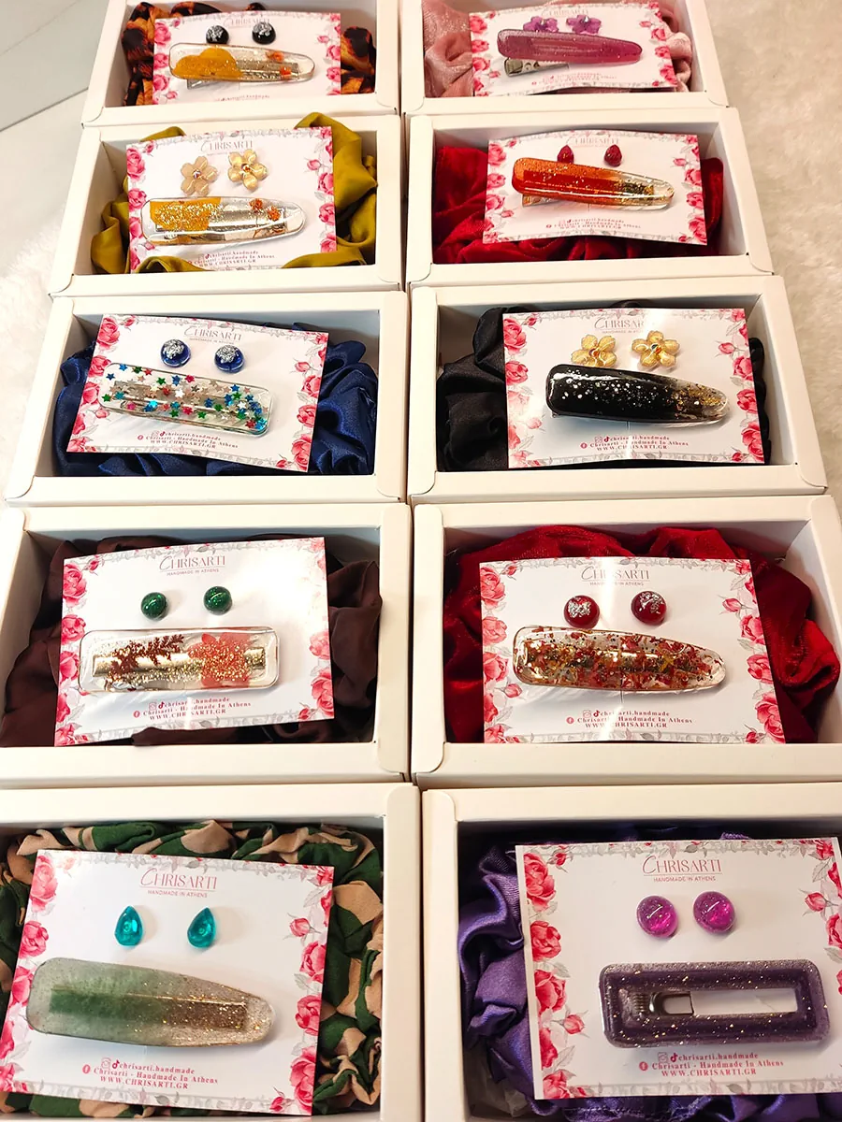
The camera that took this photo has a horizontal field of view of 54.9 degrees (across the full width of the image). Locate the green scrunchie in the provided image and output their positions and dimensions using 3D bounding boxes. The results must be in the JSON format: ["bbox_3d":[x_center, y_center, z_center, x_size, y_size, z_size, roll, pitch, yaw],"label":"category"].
[{"bbox_3d":[-0.081,-0.150,0.369,0.124,0.041,0.075,-1,67,2],"label":"green scrunchie"}]

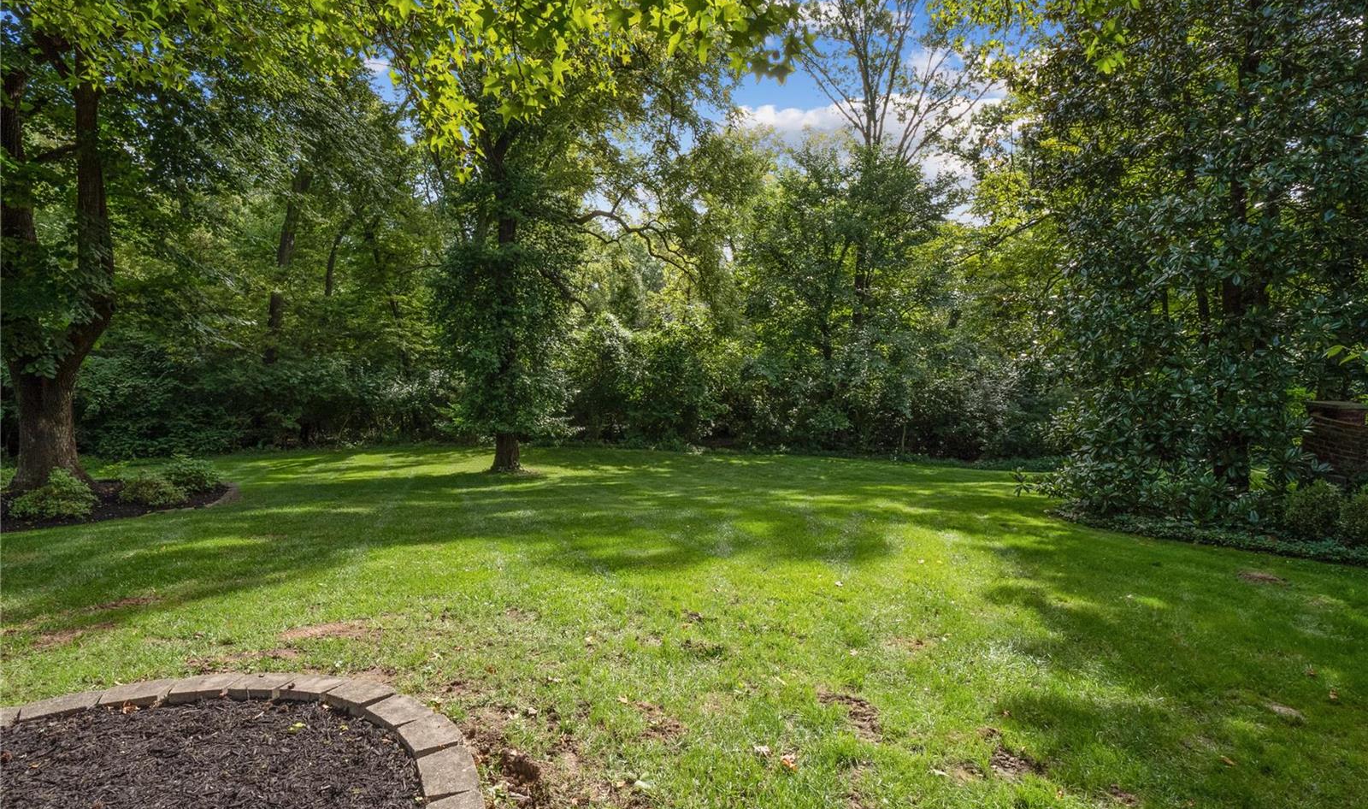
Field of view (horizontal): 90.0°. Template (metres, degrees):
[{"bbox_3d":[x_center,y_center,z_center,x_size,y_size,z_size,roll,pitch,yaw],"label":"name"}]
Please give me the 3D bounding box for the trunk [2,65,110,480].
[{"bbox_3d":[-10.634,-2.157,11.600,1.450,7.200,1.150,0,0,-43],"label":"trunk"}]

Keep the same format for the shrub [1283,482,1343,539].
[{"bbox_3d":[6.766,1.148,7.350,0.540,0.650,0.540,0,0,43],"label":"shrub"}]

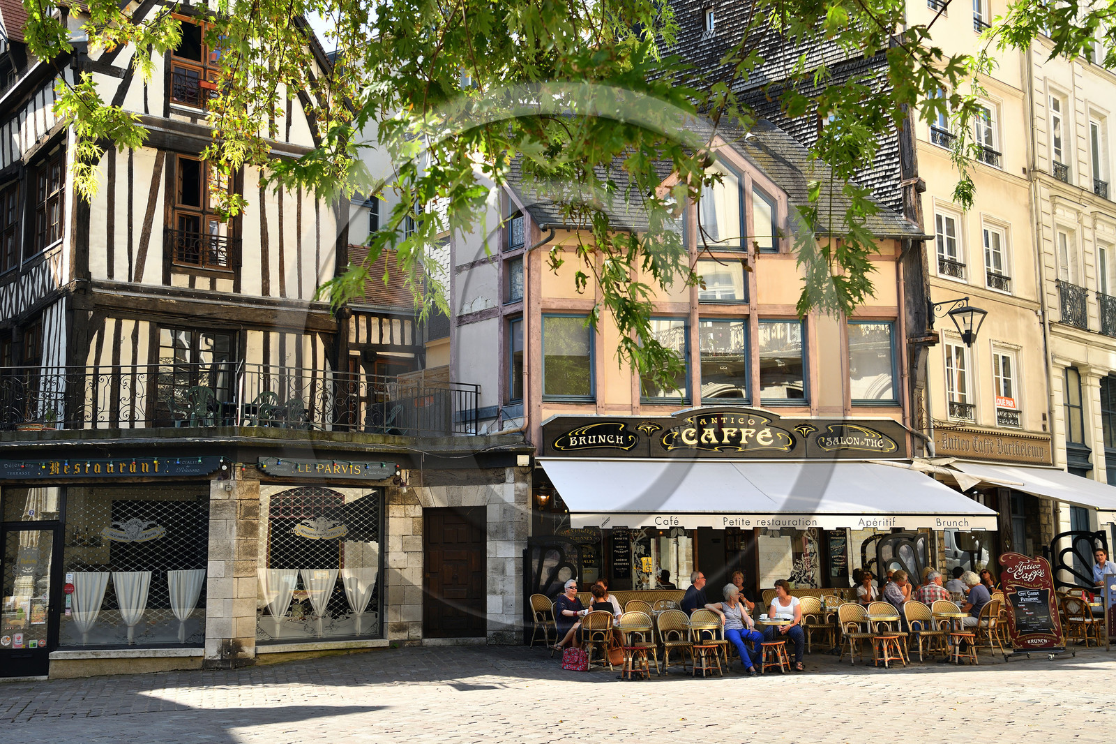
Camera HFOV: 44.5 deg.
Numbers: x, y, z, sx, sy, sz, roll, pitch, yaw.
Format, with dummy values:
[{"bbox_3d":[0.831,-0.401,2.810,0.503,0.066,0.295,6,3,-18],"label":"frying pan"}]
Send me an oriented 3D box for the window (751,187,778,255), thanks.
[{"bbox_3d":[3.628,-2.675,23.916,0.484,1.196,0.100,1,-9,-9],"label":"window"}]

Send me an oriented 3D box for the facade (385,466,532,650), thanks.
[{"bbox_3d":[-1.720,3.143,23.340,2.456,3.004,0.350,0,-8,-3],"label":"facade"}]

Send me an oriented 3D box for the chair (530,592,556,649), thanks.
[{"bbox_3d":[-0.146,3.984,21.700,0.470,0.880,0.560,5,-10,-34],"label":"chair"}]

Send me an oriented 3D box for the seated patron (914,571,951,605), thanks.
[{"bbox_3d":[5.860,3.762,21.276,0.560,1.330,0.750,-3,-8,15],"label":"seated patron"}]

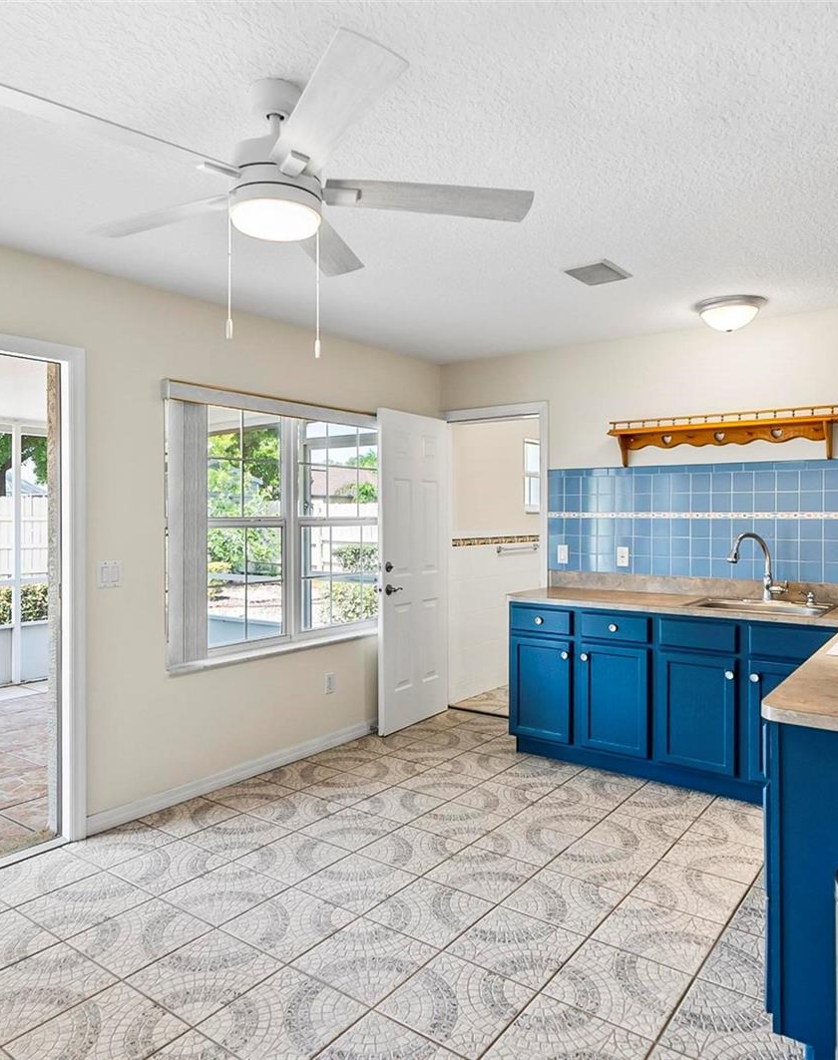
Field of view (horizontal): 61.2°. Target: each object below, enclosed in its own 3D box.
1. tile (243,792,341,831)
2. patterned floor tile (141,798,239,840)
[{"bbox_3d":[-0.594,1.323,3.340,0.333,0.010,0.333,0,0,37],"label":"tile"},{"bbox_3d":[-1.045,1.322,3.267,0.328,0.010,0.335,0,1,37],"label":"patterned floor tile"}]

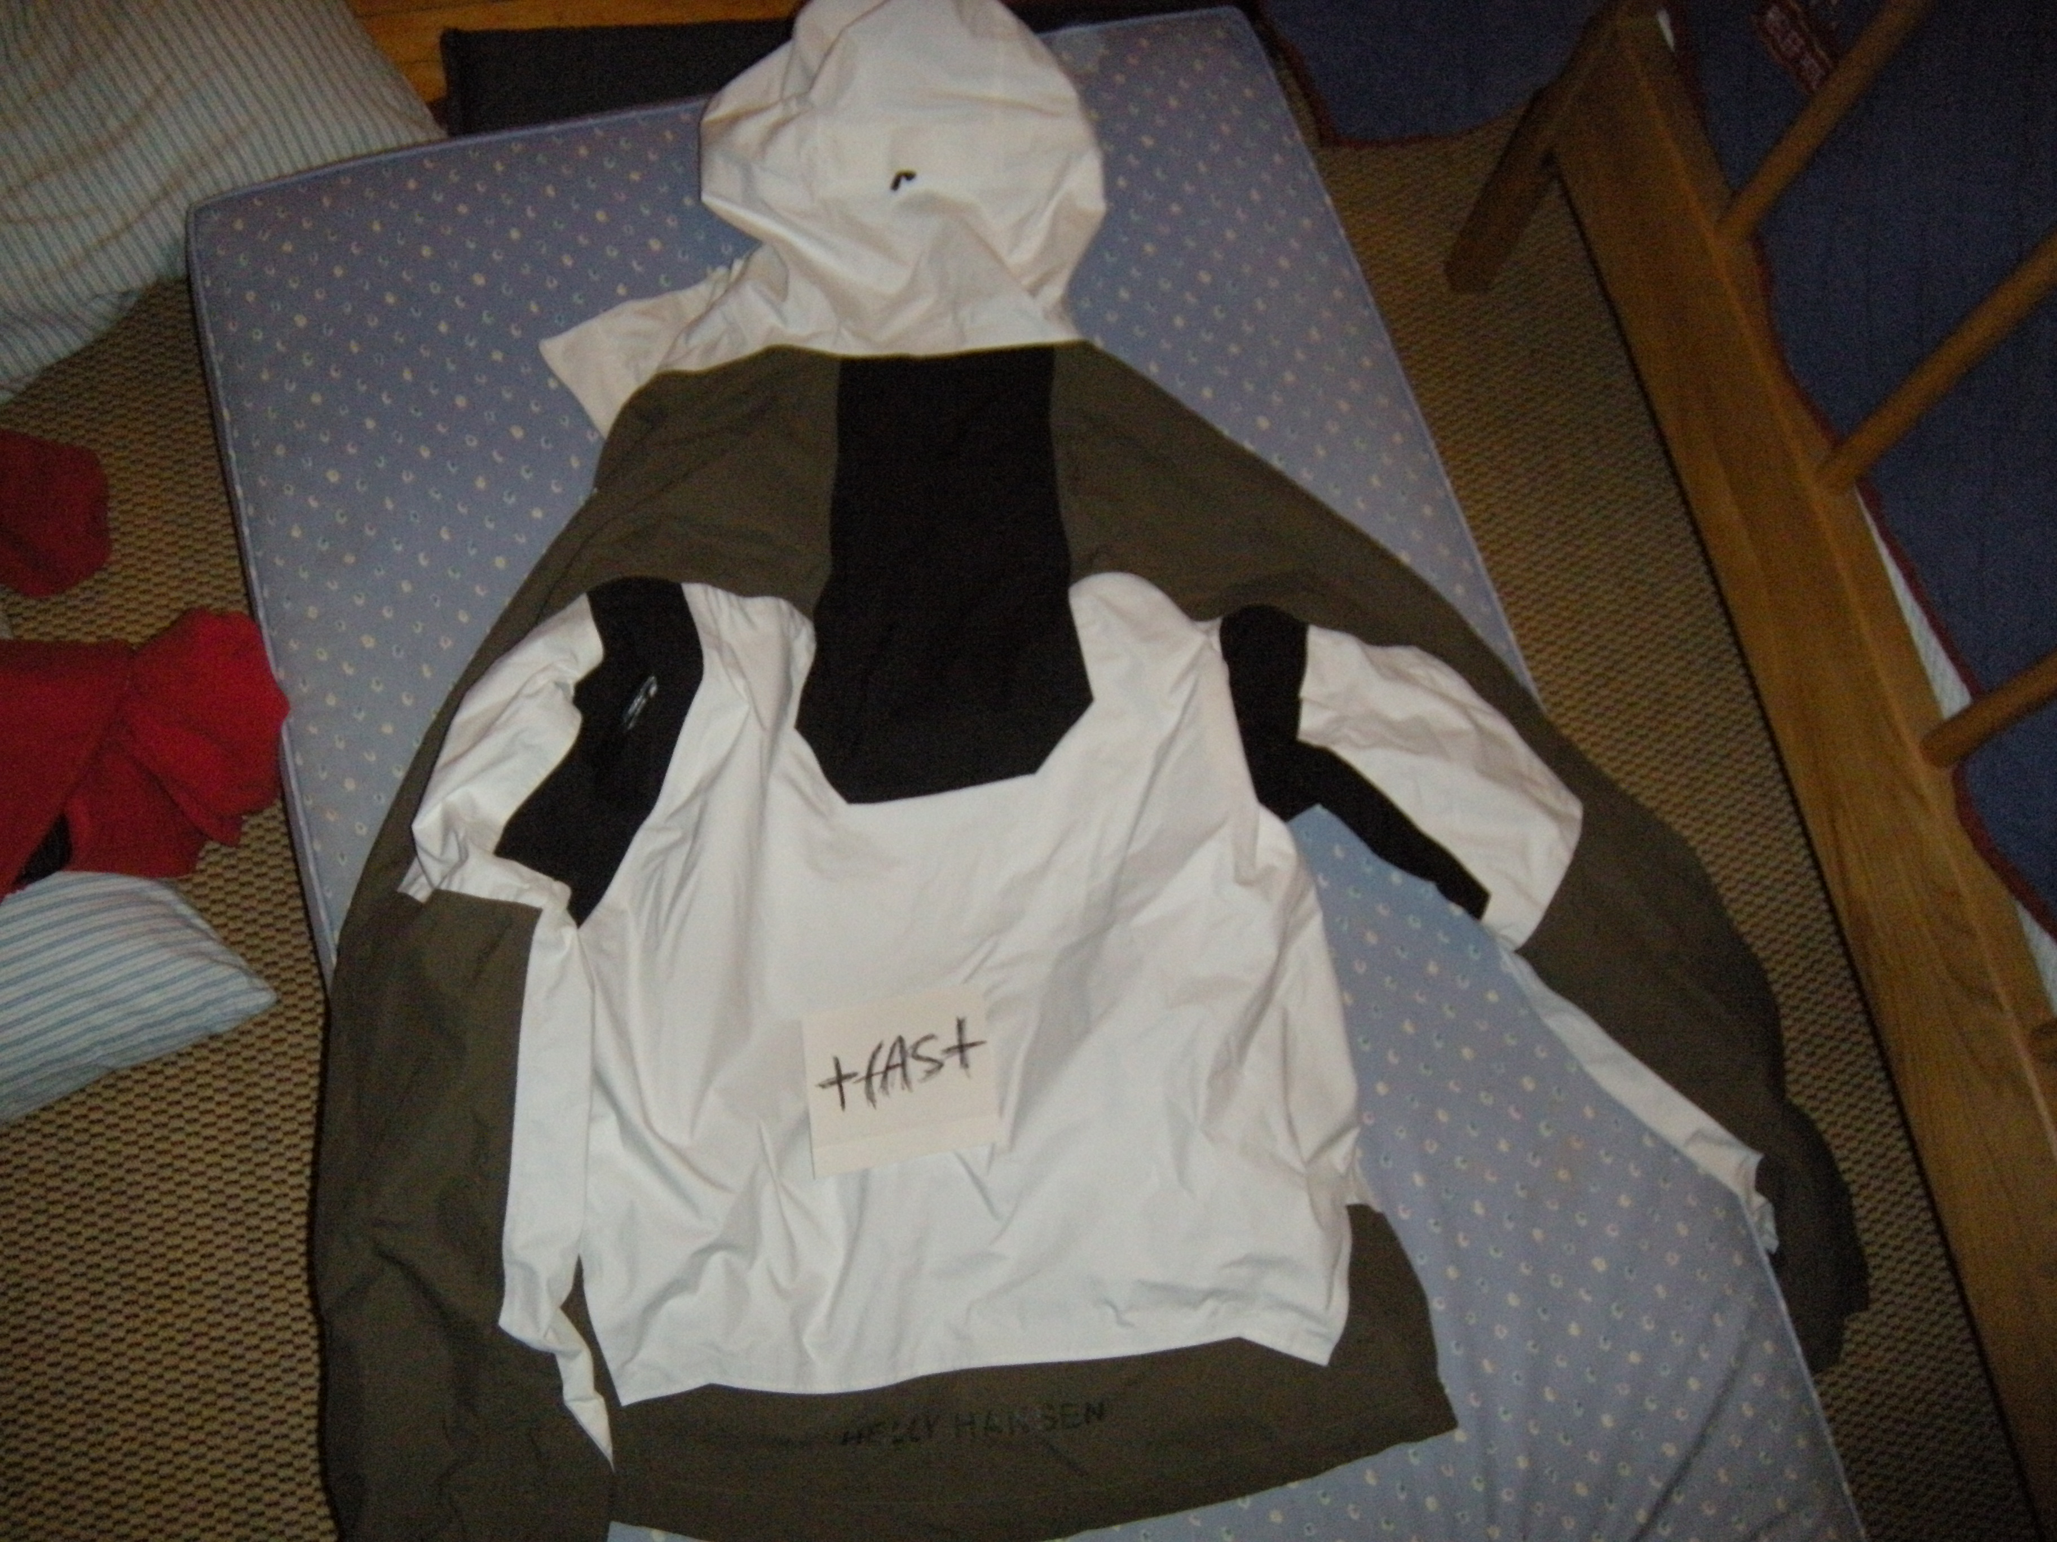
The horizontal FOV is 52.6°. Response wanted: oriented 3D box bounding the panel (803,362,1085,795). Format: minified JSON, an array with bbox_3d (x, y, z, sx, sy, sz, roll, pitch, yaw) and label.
[{"bbox_3d":[-0.055,-0.113,1.206,0.165,0.030,0.282,-3,70,-6],"label":"panel"}]

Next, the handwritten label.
[{"bbox_3d":[-0.067,0.161,1.089,0.099,0.006,0.091,-6,70,-7],"label":"handwritten label"}]

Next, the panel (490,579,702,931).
[{"bbox_3d":[-0.232,-0.009,1.158,0.076,0.040,0.206,14,69,0],"label":"panel"}]

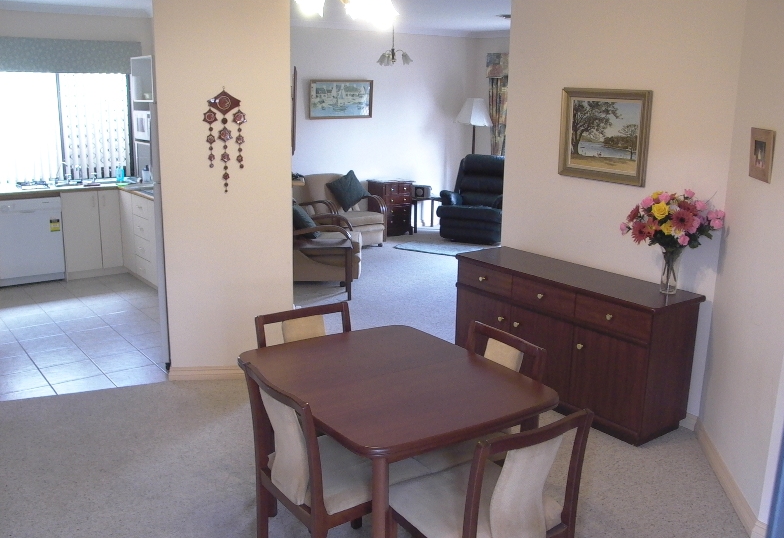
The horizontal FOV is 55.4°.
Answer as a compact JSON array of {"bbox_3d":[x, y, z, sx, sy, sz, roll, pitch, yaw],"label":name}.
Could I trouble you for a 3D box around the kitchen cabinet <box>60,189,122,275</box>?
[{"bbox_3d":[-3.100,-0.380,7.557,0.560,0.860,0.570,-9,16,-35],"label":"kitchen cabinet"}]

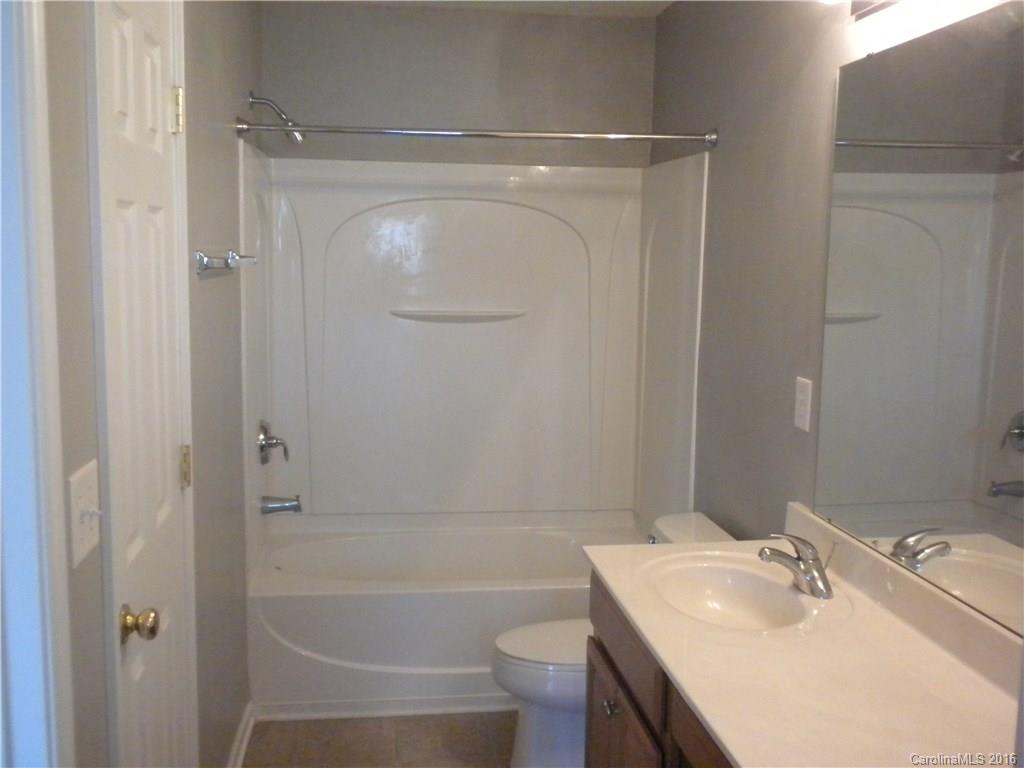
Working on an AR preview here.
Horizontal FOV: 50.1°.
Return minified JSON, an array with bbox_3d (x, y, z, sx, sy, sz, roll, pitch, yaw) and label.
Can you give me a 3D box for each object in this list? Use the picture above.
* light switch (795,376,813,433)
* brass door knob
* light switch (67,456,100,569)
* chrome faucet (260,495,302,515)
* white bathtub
[{"bbox_3d":[0.750,0.053,2.815,0.009,0.124,0.080,0,7,-7],"label":"light switch"},{"bbox_3d":[-0.601,0.390,1.775,0.060,0.066,0.066,0,7,-7],"label":"brass door knob"},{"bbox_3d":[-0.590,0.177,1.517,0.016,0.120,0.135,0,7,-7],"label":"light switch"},{"bbox_3d":[-0.836,0.438,3.977,0.146,0.072,0.060,0,7,-7],"label":"chrome faucet"},{"bbox_3d":[-0.173,0.846,4.109,1.510,0.440,0.757,0,7,-7],"label":"white bathtub"}]

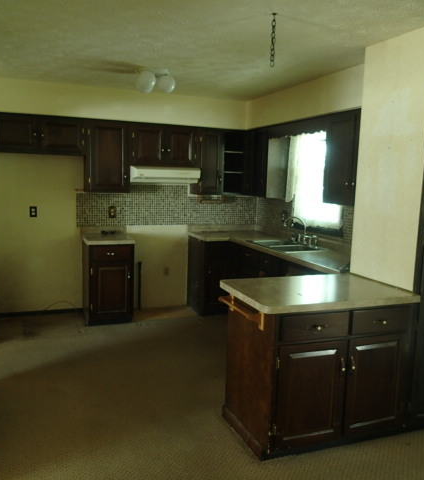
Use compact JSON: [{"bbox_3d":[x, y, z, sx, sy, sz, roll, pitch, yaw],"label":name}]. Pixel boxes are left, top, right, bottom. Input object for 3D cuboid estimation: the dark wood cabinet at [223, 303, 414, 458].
[{"bbox_3d":[0.655,0.767,2.953,0.990,0.874,0.566,-1,8,-21],"label":"dark wood cabinet"}]

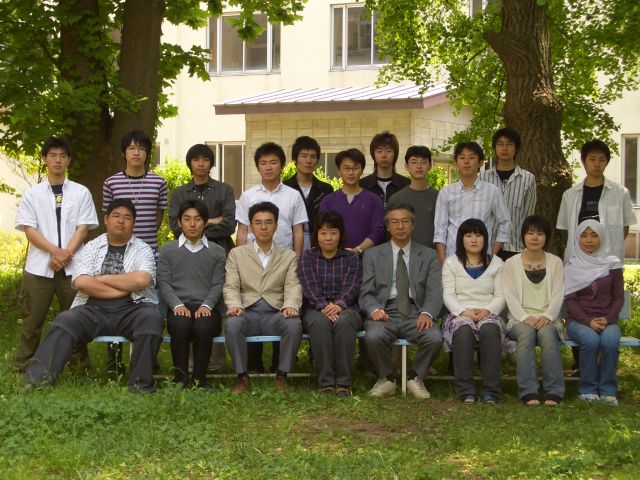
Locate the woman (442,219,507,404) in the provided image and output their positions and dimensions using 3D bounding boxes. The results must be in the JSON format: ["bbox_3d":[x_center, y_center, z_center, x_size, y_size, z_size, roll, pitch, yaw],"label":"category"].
[{"bbox_3d":[1.014,0.445,8.977,0.440,1.170,0.720,0,3,3],"label":"woman"}]

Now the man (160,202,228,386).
[{"bbox_3d":[-0.855,0.374,9.174,0.470,1.290,0.740,0,3,0],"label":"man"}]

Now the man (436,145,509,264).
[{"bbox_3d":[1.138,0.137,10.209,0.550,1.758,0.340,0,2,3],"label":"man"}]

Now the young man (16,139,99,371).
[{"bbox_3d":[-1.915,0.117,9.941,0.600,1.720,0.400,0,3,-7],"label":"young man"}]

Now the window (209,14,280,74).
[{"bbox_3d":[-2.000,-5.157,36.000,2.250,1.630,0.200,1,2,27],"label":"window"}]

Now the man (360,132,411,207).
[{"bbox_3d":[0.495,0.070,10.339,0.480,1.770,0.310,0,3,0],"label":"man"}]

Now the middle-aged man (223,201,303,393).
[{"bbox_3d":[-0.403,0.387,9.582,0.550,1.296,0.800,0,2,0],"label":"middle-aged man"}]

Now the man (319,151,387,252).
[{"bbox_3d":[0.237,0.162,10.281,0.500,1.697,0.400,0,2,-2],"label":"man"}]

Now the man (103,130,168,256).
[{"bbox_3d":[-1.348,0.093,10.000,0.490,1.760,0.320,0,3,-3],"label":"man"}]

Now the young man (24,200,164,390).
[{"bbox_3d":[-1.595,0.368,9.678,0.960,1.320,0.950,0,2,5],"label":"young man"}]

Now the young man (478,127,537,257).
[{"bbox_3d":[1.450,0.034,10.634,0.500,1.800,0.320,0,2,5],"label":"young man"}]

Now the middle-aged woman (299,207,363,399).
[{"bbox_3d":[0.073,0.418,9.544,0.470,1.241,0.780,0,2,1],"label":"middle-aged woman"}]

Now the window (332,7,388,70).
[{"bbox_3d":[1.245,-4.878,32.700,2.200,1.620,0.150,2,4,31],"label":"window"}]

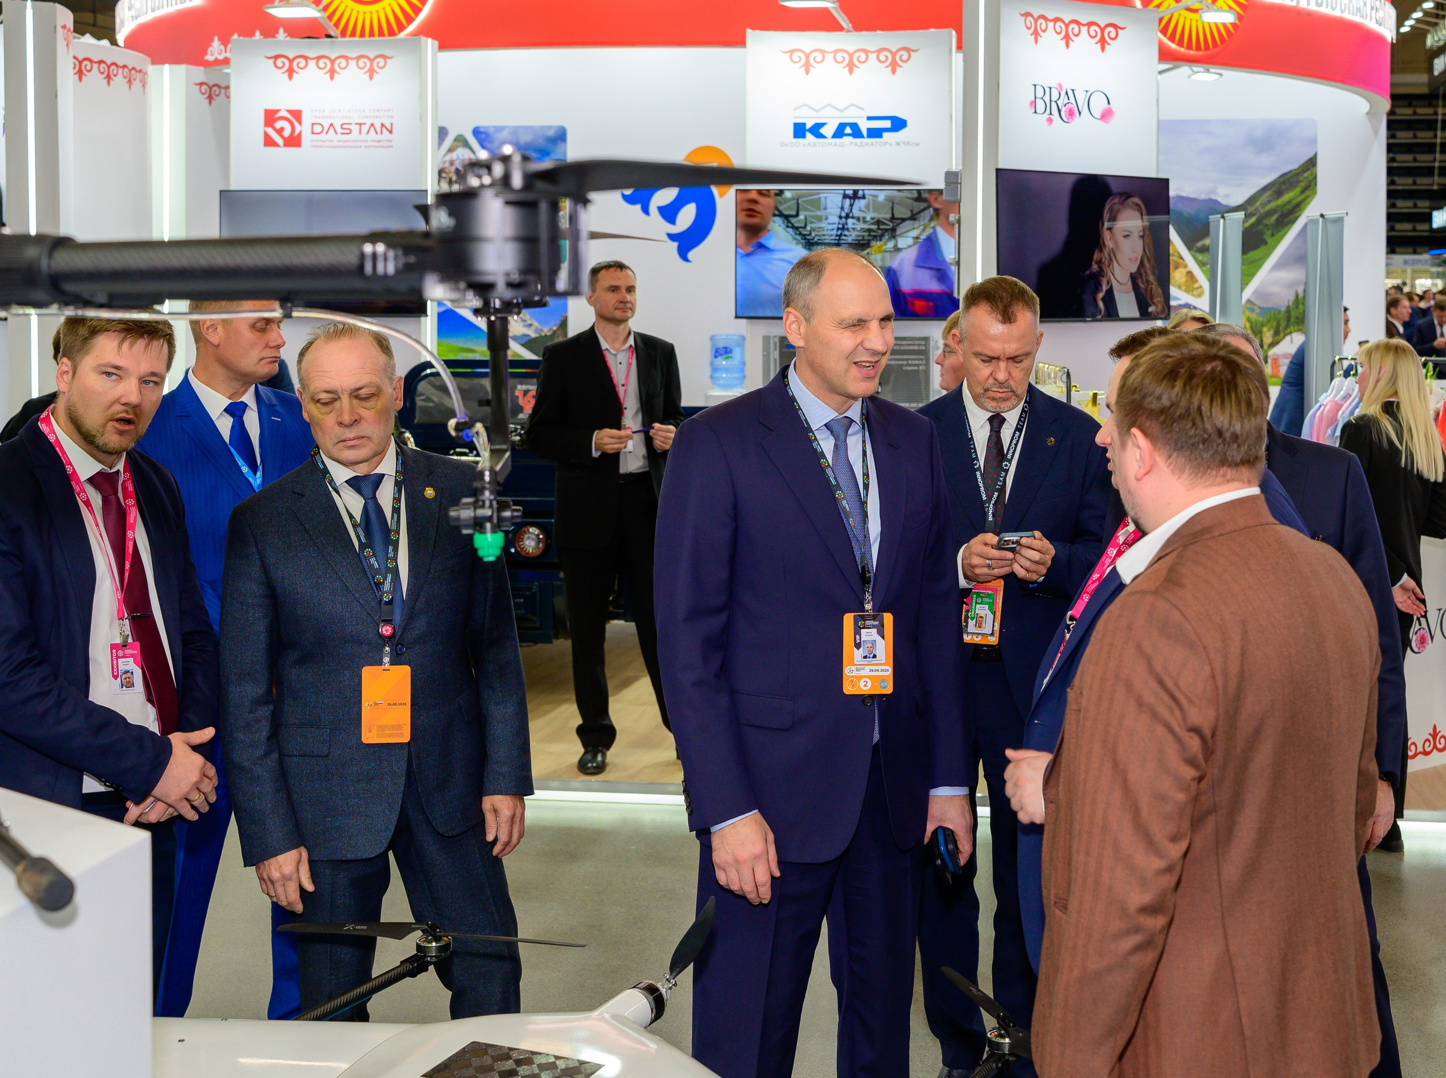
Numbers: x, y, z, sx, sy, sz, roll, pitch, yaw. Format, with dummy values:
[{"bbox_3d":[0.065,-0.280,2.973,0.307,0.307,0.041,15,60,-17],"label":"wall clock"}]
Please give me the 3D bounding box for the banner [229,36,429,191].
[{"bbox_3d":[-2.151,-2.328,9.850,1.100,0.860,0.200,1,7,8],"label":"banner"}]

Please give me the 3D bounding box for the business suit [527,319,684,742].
[{"bbox_3d":[-0.406,-0.002,6.300,0.560,1.470,0.380,-2,5,-25],"label":"business suit"}]

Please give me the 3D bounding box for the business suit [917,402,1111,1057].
[{"bbox_3d":[0.604,0.413,3.930,0.540,1.480,0.380,2,5,20],"label":"business suit"}]

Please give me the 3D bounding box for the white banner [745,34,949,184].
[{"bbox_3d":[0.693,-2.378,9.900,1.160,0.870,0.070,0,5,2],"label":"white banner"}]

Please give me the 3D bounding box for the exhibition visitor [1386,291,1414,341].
[{"bbox_3d":[6.035,-1.305,16.200,0.360,1.760,0.520,2,5,25],"label":"exhibition visitor"}]

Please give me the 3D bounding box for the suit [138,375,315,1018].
[{"bbox_3d":[-1.129,0.282,4.120,0.530,1.790,0.360,-4,6,-40],"label":"suit"}]

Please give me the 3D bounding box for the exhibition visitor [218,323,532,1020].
[{"bbox_3d":[-0.649,0.466,3.374,0.560,1.730,0.360,-1,7,-13],"label":"exhibition visitor"}]

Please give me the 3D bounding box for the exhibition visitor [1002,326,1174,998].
[{"bbox_3d":[0.738,0.520,2.928,0.420,1.723,0.520,-3,7,-28],"label":"exhibition visitor"}]

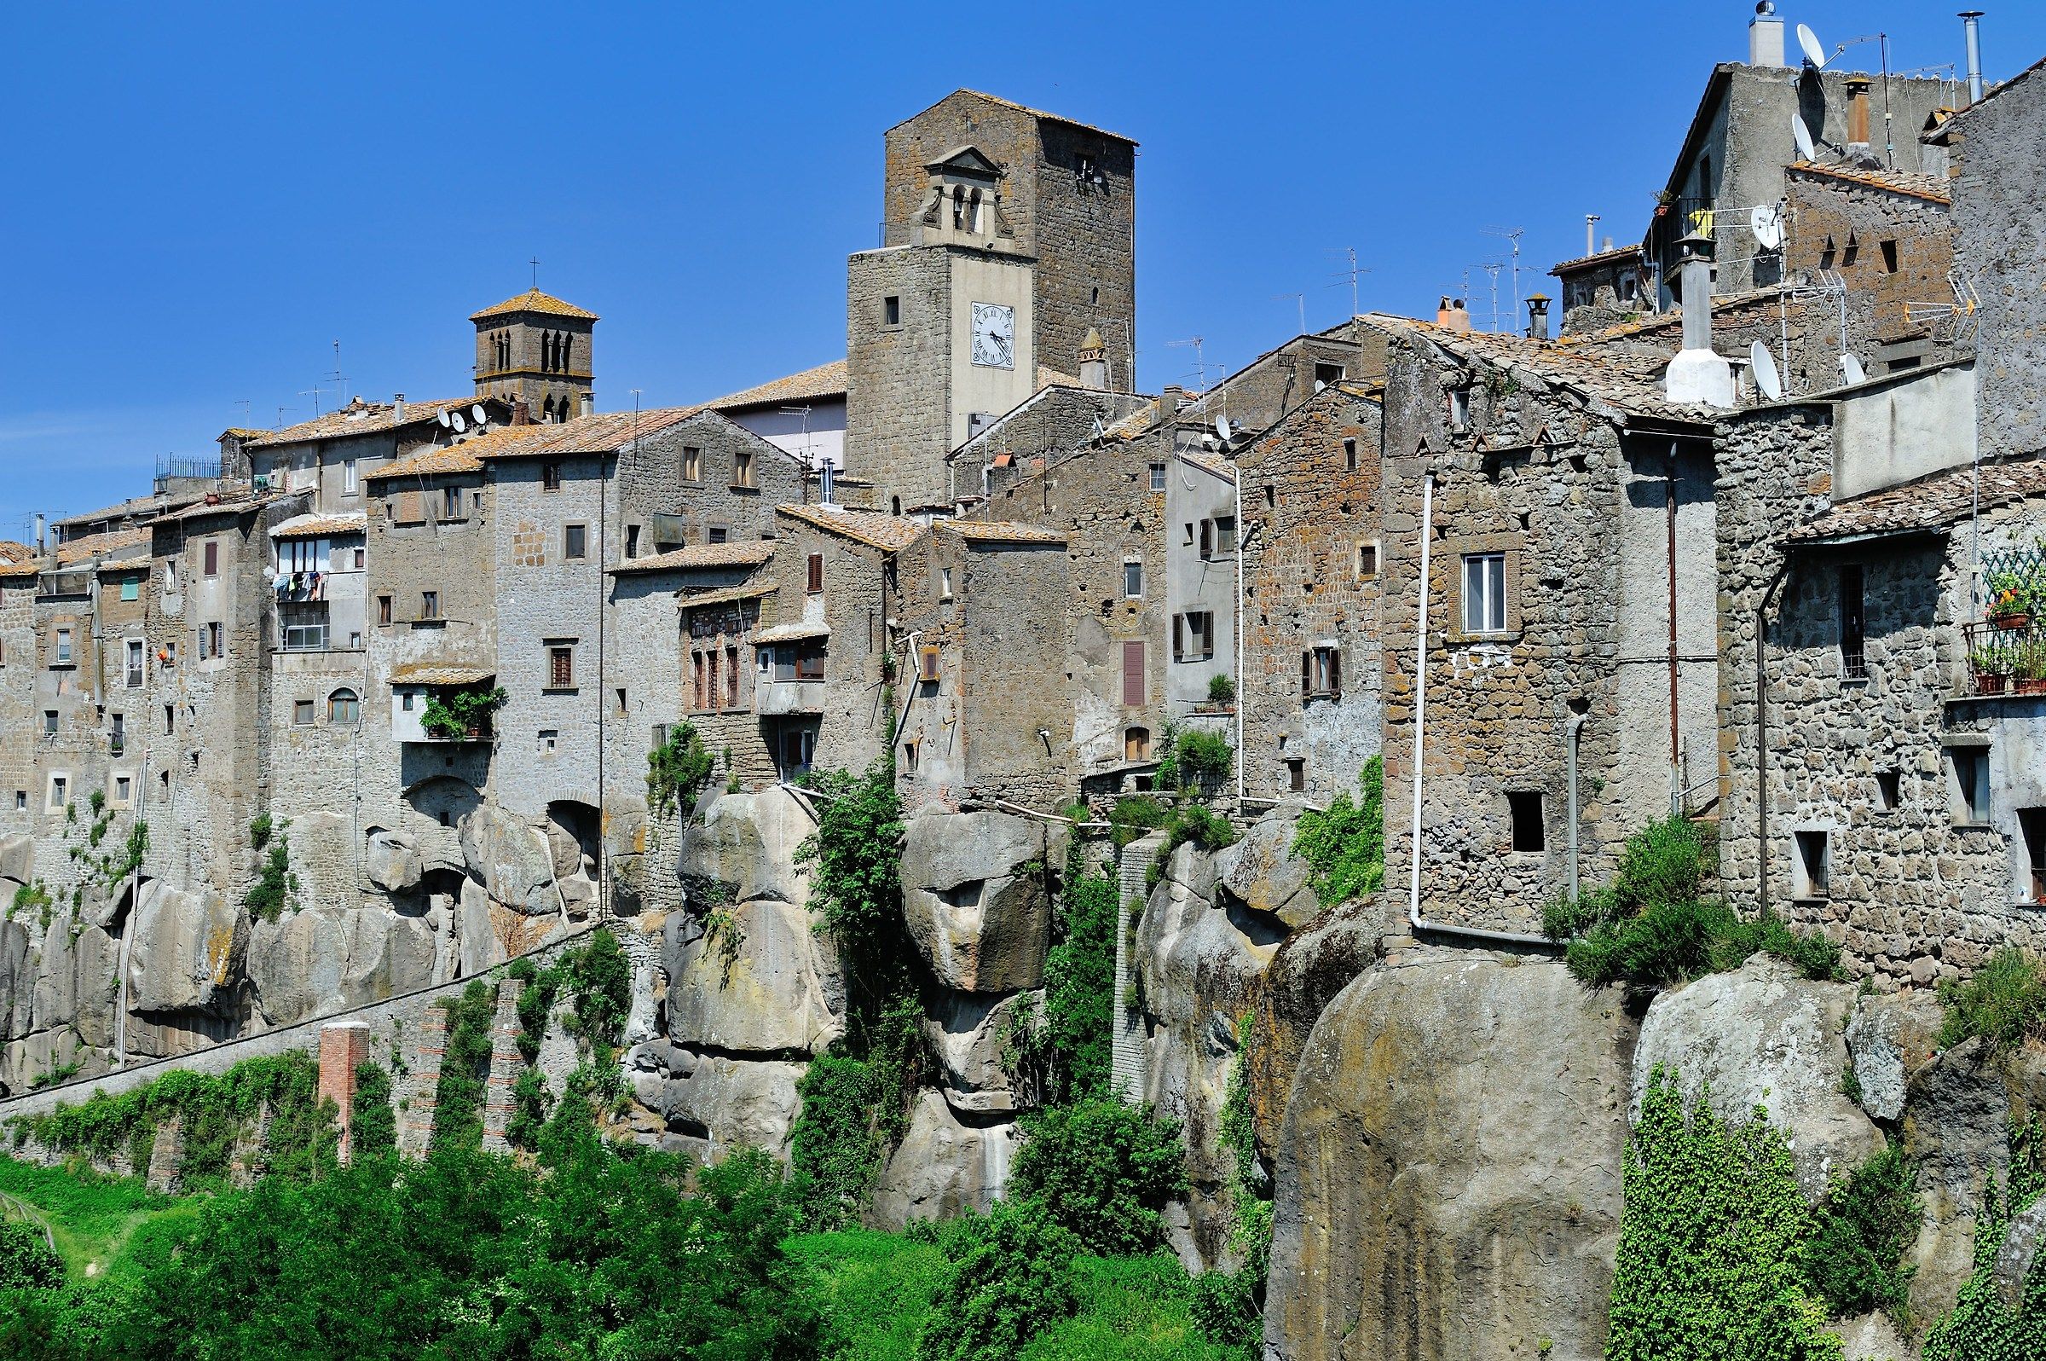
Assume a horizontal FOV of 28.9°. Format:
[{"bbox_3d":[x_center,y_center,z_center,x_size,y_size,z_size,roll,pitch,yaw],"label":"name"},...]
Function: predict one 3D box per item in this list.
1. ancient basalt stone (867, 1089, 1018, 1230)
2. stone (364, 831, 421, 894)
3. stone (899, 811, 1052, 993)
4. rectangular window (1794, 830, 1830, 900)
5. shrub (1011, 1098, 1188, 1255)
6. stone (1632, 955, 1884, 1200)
[{"bbox_3d":[-1.960,11.680,96.500,3.500,3.500,3.000,0,-2,0],"label":"ancient basalt stone"},{"bbox_3d":[-22.025,6.372,139.000,2.000,2.200,1.800,-1,-2,33],"label":"stone"},{"bbox_3d":[-1.151,5.422,97.000,3.600,4.300,3.300,0,-2,0],"label":"stone"},{"bbox_3d":[10.728,2.497,54.000,0.680,0.950,0.220,-1,-2,35],"label":"rectangular window"},{"bbox_3d":[1.796,11.717,94.000,4.100,3.700,3.600,0,-2,0],"label":"shrub"},{"bbox_3d":[10.718,5.784,58.000,3.500,3.600,3.000,-1,-2,35],"label":"stone"}]

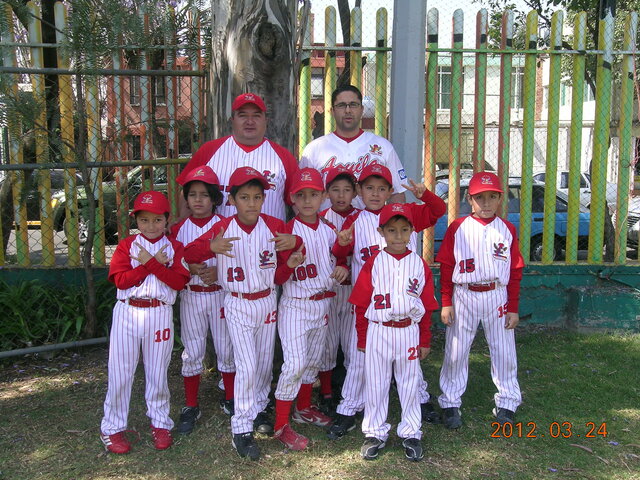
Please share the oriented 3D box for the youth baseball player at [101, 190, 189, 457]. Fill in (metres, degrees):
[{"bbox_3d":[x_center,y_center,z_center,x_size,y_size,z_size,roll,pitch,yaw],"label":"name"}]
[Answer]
[{"bbox_3d":[-0.815,0.367,3.356,0.410,1.193,0.310,-2,7,-14],"label":"youth baseball player"}]

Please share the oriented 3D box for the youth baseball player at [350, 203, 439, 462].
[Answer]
[{"bbox_3d":[0.339,0.406,3.285,0.390,1.145,0.270,0,7,3],"label":"youth baseball player"}]

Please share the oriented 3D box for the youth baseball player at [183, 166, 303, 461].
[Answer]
[{"bbox_3d":[-0.366,0.319,3.285,0.530,1.301,0.400,-2,7,-11],"label":"youth baseball player"}]

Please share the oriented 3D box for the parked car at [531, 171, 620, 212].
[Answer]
[{"bbox_3d":[5.548,-1.144,19.000,4.250,1.410,1.680,0,7,2],"label":"parked car"}]

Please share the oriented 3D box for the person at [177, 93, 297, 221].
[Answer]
[{"bbox_3d":[-0.424,0.085,3.849,0.660,1.720,0.420,-1,7,-6],"label":"person"}]

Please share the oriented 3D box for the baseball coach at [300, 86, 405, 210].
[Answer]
[{"bbox_3d":[0.186,-0.001,4.159,0.600,1.747,0.330,0,7,0],"label":"baseball coach"}]

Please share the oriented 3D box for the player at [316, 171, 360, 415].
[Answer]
[{"bbox_3d":[0.109,0.264,3.849,0.400,1.295,0.280,0,7,-3],"label":"player"}]

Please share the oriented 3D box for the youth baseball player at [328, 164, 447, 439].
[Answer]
[{"bbox_3d":[0.342,0.280,3.654,0.580,1.308,0.380,1,7,8],"label":"youth baseball player"}]

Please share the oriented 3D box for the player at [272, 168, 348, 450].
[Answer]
[{"bbox_3d":[-0.047,0.301,3.535,0.360,1.296,0.340,-2,7,-15],"label":"player"}]

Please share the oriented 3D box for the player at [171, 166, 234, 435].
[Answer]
[{"bbox_3d":[-0.566,0.288,3.557,0.370,1.295,0.320,-1,7,-7],"label":"player"}]

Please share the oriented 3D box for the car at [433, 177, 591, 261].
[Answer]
[{"bbox_3d":[2.332,-0.323,12.172,4.250,1.390,1.650,-1,7,-3],"label":"car"}]

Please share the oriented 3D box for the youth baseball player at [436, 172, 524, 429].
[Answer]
[{"bbox_3d":[0.806,0.292,3.619,0.420,1.256,0.290,0,7,5],"label":"youth baseball player"}]

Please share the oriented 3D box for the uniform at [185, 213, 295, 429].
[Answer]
[{"bbox_3d":[-0.365,0.396,3.295,0.500,1.028,0.340,-2,7,-11],"label":"uniform"}]

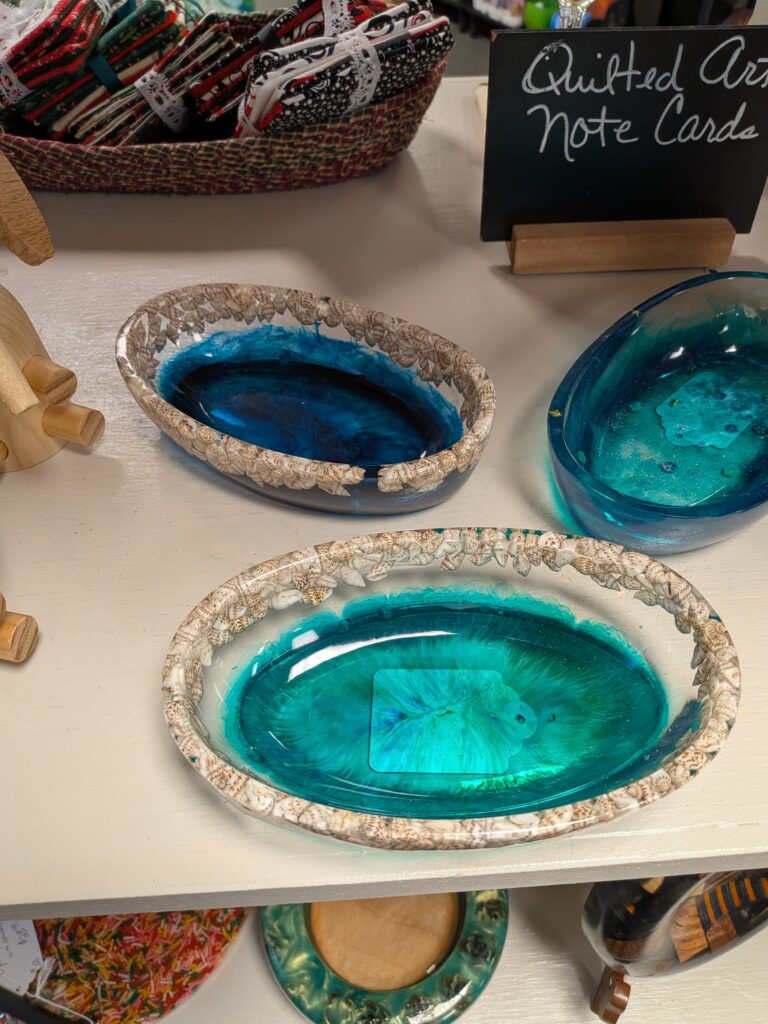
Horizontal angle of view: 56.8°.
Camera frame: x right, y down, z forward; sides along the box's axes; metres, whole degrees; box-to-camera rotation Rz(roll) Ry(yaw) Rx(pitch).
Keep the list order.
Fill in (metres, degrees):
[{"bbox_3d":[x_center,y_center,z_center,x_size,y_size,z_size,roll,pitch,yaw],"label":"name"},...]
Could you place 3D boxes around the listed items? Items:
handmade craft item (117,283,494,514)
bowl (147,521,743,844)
[{"bbox_3d":[-0.052,-0.071,0.453,0.250,0.053,0.150,21,54,16],"label":"handmade craft item"},{"bbox_3d":[0.031,0.082,0.329,0.250,0.053,0.150,-3,51,-3],"label":"bowl"}]

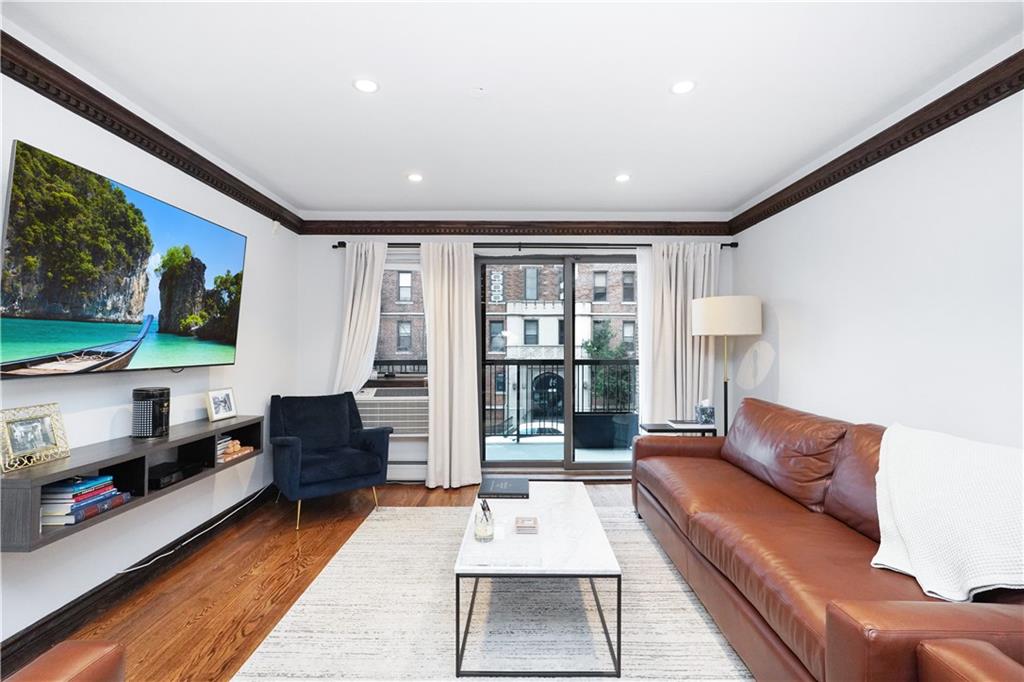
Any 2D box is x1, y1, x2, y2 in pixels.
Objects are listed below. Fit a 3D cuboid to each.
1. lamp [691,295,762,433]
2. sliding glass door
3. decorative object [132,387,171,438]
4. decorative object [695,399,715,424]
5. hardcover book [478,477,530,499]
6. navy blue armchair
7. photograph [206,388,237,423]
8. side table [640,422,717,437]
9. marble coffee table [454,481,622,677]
[{"bbox_3d":[1.698,0.481,3.594,0.490,1.620,0.490,0,-1,0],"label":"lamp"},{"bbox_3d":[0.496,0.197,4.198,1.664,1.987,0.100,0,-1,0],"label":"sliding glass door"},{"bbox_3d":[-1.809,0.359,2.287,0.146,0.237,0.146,0,-1,0],"label":"decorative object"},{"bbox_3d":[1.530,0.562,3.607,0.115,0.190,0.115,0,-1,0],"label":"decorative object"},{"bbox_3d":[-0.043,0.866,2.678,0.278,0.030,0.300,0,-1,0],"label":"hardcover book"},{"bbox_3d":[-1.444,0.861,3.552,0.760,0.860,0.720,1,-1,-38],"label":"navy blue armchair"},{"bbox_3d":[-1.790,0.390,2.795,0.030,0.195,0.200,-11,-2,7],"label":"photograph"},{"bbox_3d":[1.339,0.994,3.674,0.542,0.598,0.214,0,-1,0],"label":"side table"},{"bbox_3d":[0.116,1.073,2.270,0.625,0.400,1.120,0,-1,2],"label":"marble coffee table"}]

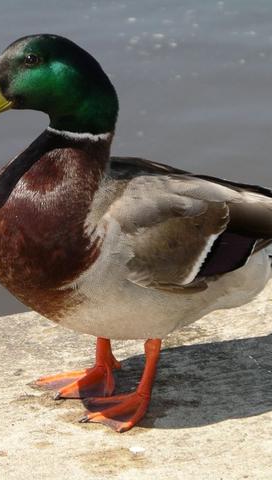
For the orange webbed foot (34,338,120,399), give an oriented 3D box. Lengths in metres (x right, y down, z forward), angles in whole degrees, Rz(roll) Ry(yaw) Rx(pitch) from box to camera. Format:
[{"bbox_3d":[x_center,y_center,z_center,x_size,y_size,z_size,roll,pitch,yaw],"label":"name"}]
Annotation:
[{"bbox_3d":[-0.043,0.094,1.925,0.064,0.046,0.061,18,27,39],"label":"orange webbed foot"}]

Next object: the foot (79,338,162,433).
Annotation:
[{"bbox_3d":[-0.012,0.107,1.881,0.073,0.053,0.065,-15,25,-33],"label":"foot"}]

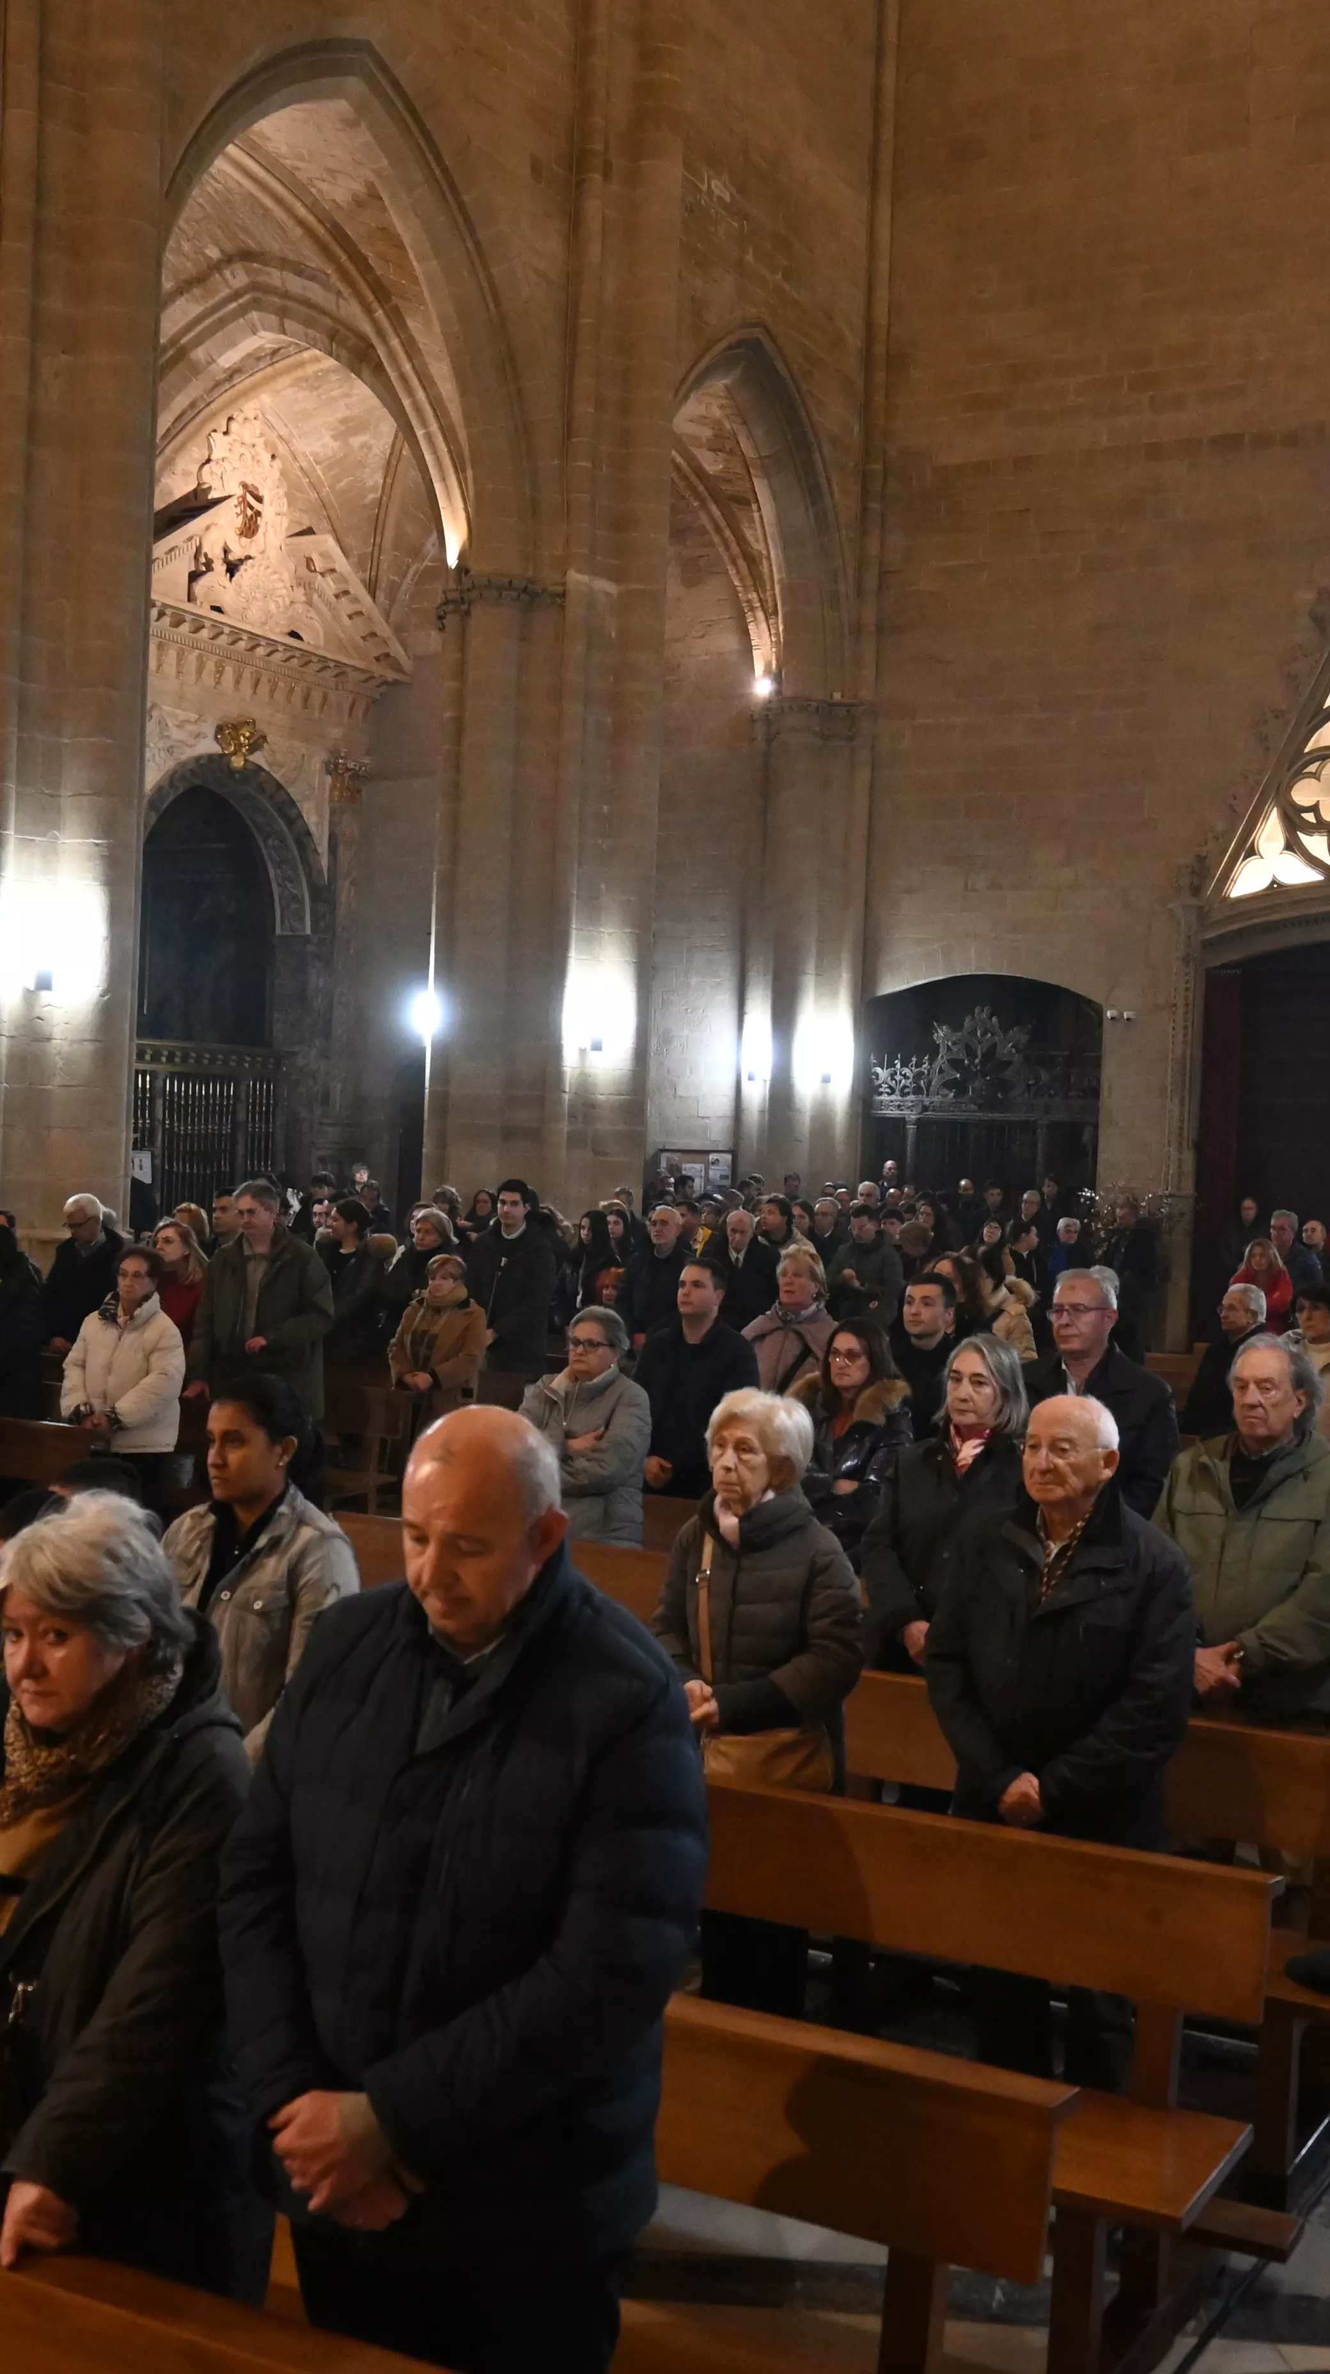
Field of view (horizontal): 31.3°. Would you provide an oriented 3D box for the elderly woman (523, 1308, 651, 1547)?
[{"bbox_3d":[-0.261,1.159,7.695,0.495,1.544,0.376,2,1,30],"label":"elderly woman"}]

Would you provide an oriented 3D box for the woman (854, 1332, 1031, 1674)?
[{"bbox_3d":[0.681,1.188,5.964,0.480,1.623,0.360,2,1,27],"label":"woman"}]

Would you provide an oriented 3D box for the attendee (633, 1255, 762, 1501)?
[{"bbox_3d":[0.130,1.119,8.879,0.500,1.700,0.330,2,1,28],"label":"attendee"}]

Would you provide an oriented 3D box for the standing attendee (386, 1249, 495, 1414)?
[{"bbox_3d":[-1.183,1.102,12.430,0.525,1.525,0.376,2,1,26],"label":"standing attendee"}]

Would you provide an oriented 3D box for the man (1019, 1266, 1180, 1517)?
[{"bbox_3d":[1.290,1.147,7.032,0.530,1.770,0.340,2,1,25],"label":"man"}]

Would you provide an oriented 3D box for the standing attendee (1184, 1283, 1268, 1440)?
[{"bbox_3d":[2.713,1.223,11.322,0.500,1.600,0.340,2,1,35],"label":"standing attendee"}]

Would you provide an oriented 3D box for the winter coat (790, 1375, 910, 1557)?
[{"bbox_3d":[0.570,0.908,7.251,0.515,0.683,0.376,2,1,27],"label":"winter coat"}]

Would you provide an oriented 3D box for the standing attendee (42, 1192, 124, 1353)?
[{"bbox_3d":[-3.268,0.916,13.376,0.500,1.760,0.340,2,1,28],"label":"standing attendee"}]

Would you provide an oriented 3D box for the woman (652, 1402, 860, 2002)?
[{"bbox_3d":[0.181,1.182,4.882,0.460,1.543,0.330,2,1,29],"label":"woman"}]

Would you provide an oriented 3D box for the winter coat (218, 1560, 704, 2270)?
[{"bbox_3d":[-0.236,0.846,2.775,0.560,0.760,0.370,2,1,28],"label":"winter coat"}]

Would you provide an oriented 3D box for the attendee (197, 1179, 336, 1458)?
[{"bbox_3d":[-1.915,0.933,11.390,0.580,1.870,0.370,2,1,22],"label":"attendee"}]

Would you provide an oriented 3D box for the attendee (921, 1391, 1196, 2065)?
[{"bbox_3d":[0.780,1.214,4.744,0.510,1.608,0.370,2,1,27],"label":"attendee"}]

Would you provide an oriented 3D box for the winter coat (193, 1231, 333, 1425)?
[{"bbox_3d":[-1.832,0.619,10.820,0.580,0.870,0.380,2,1,15],"label":"winter coat"}]

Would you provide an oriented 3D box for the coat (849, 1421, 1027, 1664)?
[{"bbox_3d":[0.712,0.983,5.789,0.480,0.800,0.340,2,1,26],"label":"coat"}]

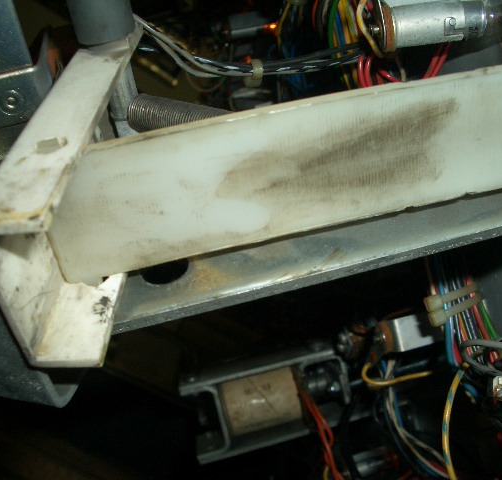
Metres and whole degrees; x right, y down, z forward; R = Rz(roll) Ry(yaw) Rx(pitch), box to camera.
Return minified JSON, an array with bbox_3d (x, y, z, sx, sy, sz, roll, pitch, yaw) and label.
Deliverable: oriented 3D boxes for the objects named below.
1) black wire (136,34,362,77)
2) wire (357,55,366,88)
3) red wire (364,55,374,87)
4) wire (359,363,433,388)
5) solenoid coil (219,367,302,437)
[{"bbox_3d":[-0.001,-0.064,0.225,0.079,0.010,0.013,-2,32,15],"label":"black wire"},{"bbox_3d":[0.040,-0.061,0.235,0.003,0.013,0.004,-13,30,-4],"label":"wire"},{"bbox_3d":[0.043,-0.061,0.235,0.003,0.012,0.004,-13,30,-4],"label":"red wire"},{"bbox_3d":[0.059,0.054,0.260,0.028,0.007,0.009,-7,31,7],"label":"wire"},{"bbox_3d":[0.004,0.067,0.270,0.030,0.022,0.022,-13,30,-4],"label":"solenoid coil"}]

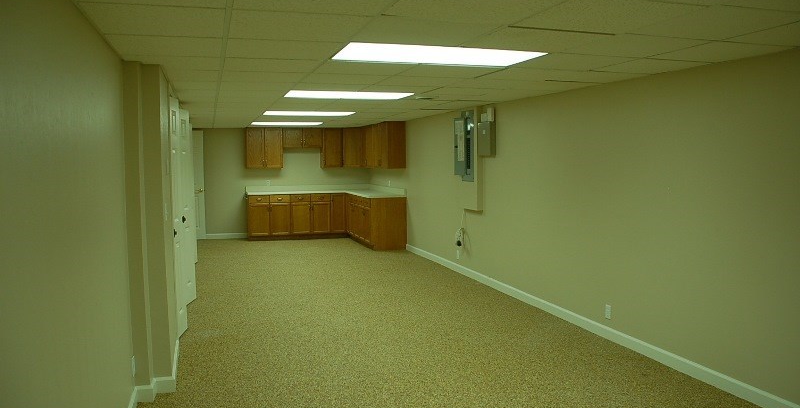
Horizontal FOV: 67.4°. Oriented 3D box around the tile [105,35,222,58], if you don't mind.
[{"bbox_3d":[-1.245,-0.862,3.230,0.555,0.020,0.600,-2,4,-18],"label":"tile"}]

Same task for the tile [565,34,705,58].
[{"bbox_3d":[1.312,-0.887,3.358,0.605,0.020,0.600,-2,4,-18],"label":"tile"}]

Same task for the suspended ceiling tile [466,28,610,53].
[{"bbox_3d":[0.716,-0.876,3.194,0.607,0.020,0.600,-2,4,-18],"label":"suspended ceiling tile"}]

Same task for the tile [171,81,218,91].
[{"bbox_3d":[-1.694,-0.986,4.942,0.352,0.020,0.600,-2,4,-18],"label":"tile"}]

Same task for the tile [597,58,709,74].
[{"bbox_3d":[1.719,-0.955,4.139,0.548,0.020,0.600,-2,4,-18],"label":"tile"}]

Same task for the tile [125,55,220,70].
[{"bbox_3d":[-1.409,-0.891,3.743,0.560,0.020,0.600,-2,5,-18],"label":"tile"}]

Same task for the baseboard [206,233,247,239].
[{"bbox_3d":[-3.308,0.614,11.477,0.754,0.110,0.018,-2,4,-18],"label":"baseboard"}]

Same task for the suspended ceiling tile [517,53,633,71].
[{"bbox_3d":[1.119,-0.932,3.915,0.615,0.020,0.600,-2,5,-18],"label":"suspended ceiling tile"}]

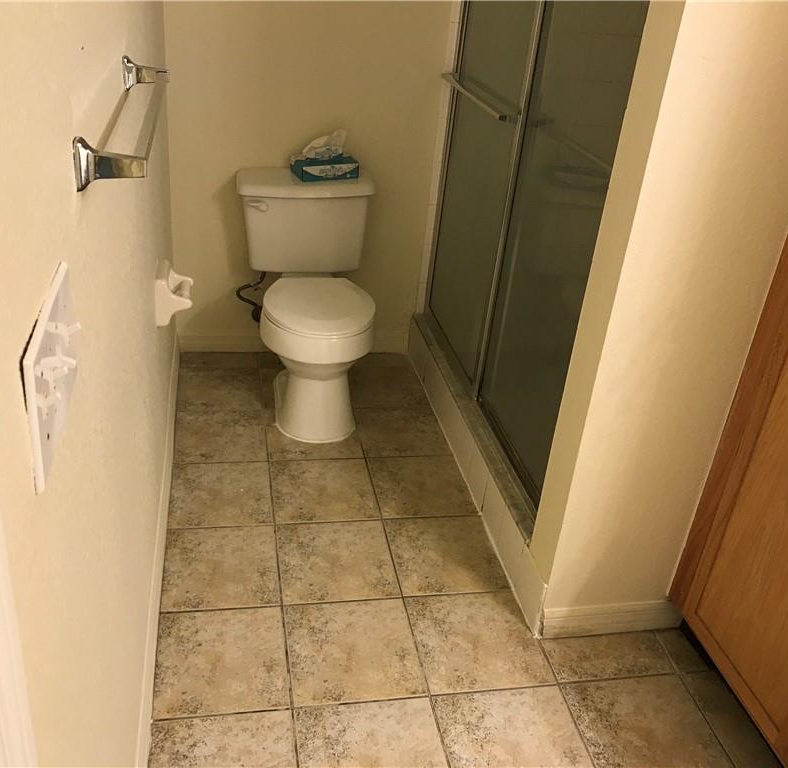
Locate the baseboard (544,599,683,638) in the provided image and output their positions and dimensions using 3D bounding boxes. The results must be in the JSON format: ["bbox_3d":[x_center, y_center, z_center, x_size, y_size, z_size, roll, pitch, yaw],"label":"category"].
[{"bbox_3d":[0.556,0.589,2.077,0.381,0.088,0.014,-1,30,-12],"label":"baseboard"}]

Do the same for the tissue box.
[{"bbox_3d":[-0.232,-0.729,2.801,0.213,0.050,0.112,-11,34,-28],"label":"tissue box"}]

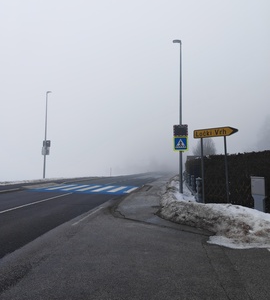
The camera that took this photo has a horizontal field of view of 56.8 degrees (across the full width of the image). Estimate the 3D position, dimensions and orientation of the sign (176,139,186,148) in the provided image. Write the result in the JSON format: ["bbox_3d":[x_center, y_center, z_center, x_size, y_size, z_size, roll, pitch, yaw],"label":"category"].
[{"bbox_3d":[2.287,-0.298,12.380,0.620,0.620,0.040,-1,-5,10],"label":"sign"}]

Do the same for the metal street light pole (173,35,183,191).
[{"bbox_3d":[2.126,-1.795,12.667,0.500,7.908,0.200,-1,-5,9],"label":"metal street light pole"}]

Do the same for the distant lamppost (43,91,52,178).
[{"bbox_3d":[-7.731,-1.403,22.231,0.580,7.923,0.220,-1,-5,9],"label":"distant lamppost"}]

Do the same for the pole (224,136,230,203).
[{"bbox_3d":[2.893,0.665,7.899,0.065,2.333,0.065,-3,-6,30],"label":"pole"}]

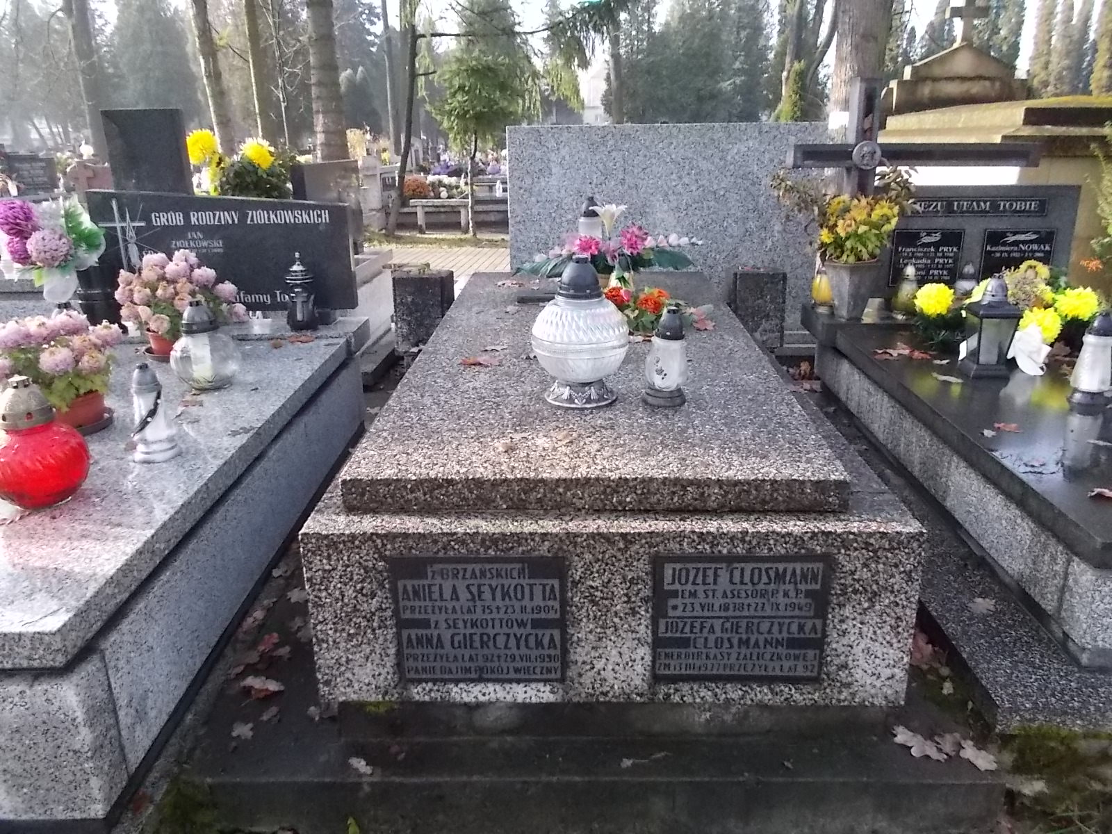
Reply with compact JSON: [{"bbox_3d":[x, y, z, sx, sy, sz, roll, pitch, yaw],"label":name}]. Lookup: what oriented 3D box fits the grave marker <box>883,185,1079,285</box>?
[{"bbox_3d":[1.663,-0.697,3.381,0.790,0.465,0.085,0,19,1],"label":"grave marker"}]

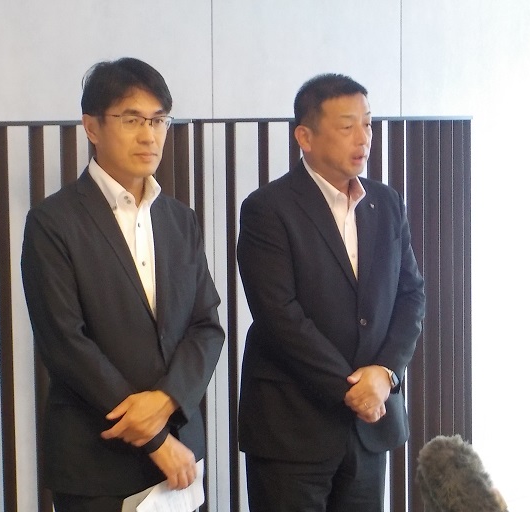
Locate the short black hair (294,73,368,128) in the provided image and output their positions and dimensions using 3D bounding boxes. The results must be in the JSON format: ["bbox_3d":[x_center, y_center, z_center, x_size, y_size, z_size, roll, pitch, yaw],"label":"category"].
[{"bbox_3d":[0.155,-0.341,3.260,0.168,0.165,0.190,-4,8,-40],"label":"short black hair"}]

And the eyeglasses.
[{"bbox_3d":[-0.283,-0.283,2.978,0.138,0.042,0.140,-4,8,-34],"label":"eyeglasses"}]

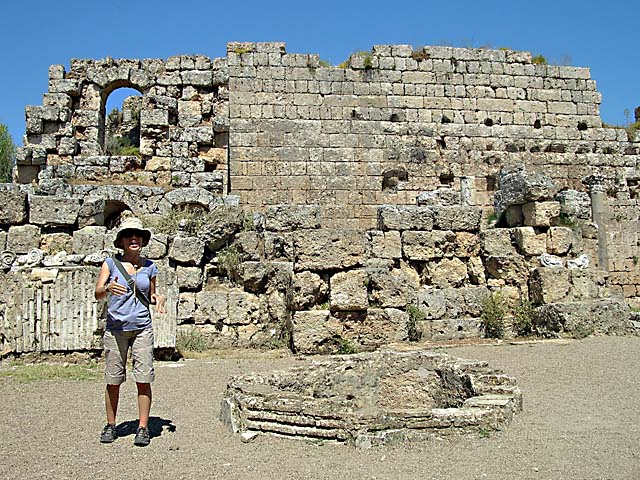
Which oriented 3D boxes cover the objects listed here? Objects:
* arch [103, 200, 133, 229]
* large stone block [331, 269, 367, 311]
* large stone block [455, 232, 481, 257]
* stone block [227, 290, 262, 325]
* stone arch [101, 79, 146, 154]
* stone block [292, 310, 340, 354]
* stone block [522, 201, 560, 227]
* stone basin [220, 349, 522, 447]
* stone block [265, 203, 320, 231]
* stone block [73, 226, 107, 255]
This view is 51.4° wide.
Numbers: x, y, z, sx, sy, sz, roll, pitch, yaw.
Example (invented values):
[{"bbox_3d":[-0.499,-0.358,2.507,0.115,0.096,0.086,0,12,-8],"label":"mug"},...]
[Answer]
[{"bbox_3d":[-2.880,-0.361,9.620,0.434,0.424,0.450,-1,1,-13],"label":"arch"},{"bbox_3d":[0.361,0.674,9.137,0.514,0.528,0.480,0,0,-9],"label":"large stone block"},{"bbox_3d":[2.073,0.067,9.745,0.403,0.352,0.400,-1,1,-13],"label":"large stone block"},{"bbox_3d":[-1.061,0.920,9.288,0.488,0.455,0.420,0,0,-9],"label":"stone block"},{"bbox_3d":[-4.110,-2.570,13.850,0.899,1.472,0.700,0,0,-8],"label":"stone arch"},{"bbox_3d":[-0.091,1.174,8.724,0.613,0.555,0.500,-1,1,-13],"label":"stone block"},{"bbox_3d":[3.340,-0.396,10.050,0.406,0.376,0.400,0,0,-9],"label":"stone block"},{"bbox_3d":[0.500,1.300,5.920,2.520,0.380,2.350,0,0,0],"label":"stone basin"},{"bbox_3d":[-0.421,-0.319,9.600,0.773,0.362,0.500,0,1,-11],"label":"stone block"},{"bbox_3d":[-3.052,-0.001,8.900,0.395,0.358,0.420,0,1,-11],"label":"stone block"}]

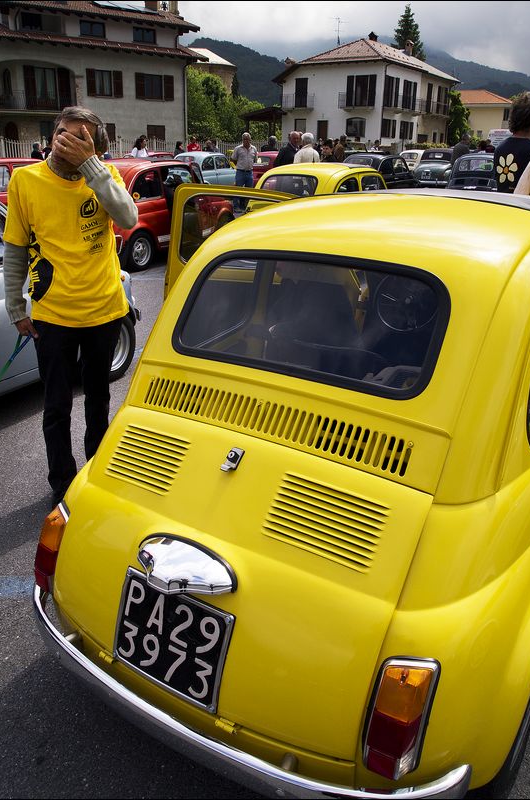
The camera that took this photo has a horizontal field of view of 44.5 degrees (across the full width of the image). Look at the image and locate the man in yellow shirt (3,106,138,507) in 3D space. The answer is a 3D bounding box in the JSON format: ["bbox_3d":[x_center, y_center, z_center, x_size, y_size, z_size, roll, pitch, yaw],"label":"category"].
[{"bbox_3d":[-0.805,-0.322,2.659,0.550,1.630,0.400,-9,23,-23],"label":"man in yellow shirt"}]

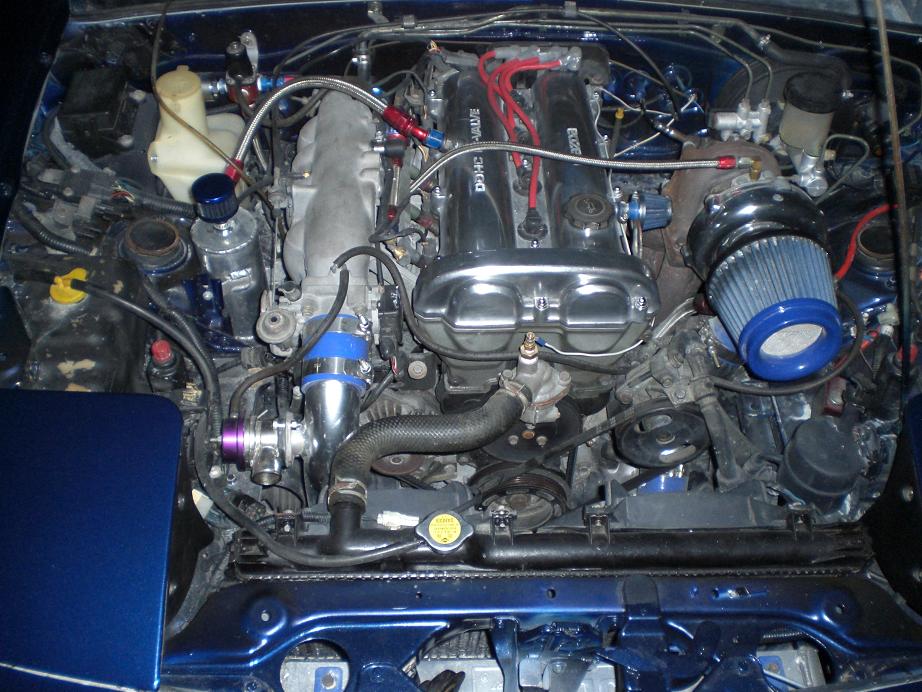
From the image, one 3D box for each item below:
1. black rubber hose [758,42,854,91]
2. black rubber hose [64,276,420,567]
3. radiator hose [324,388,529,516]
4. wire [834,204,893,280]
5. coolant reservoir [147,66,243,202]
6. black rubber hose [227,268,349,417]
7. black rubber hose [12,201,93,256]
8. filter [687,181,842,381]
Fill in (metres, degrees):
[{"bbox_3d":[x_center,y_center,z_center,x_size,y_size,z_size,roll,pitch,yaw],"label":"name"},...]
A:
[{"bbox_3d":[0.493,-0.399,1.453,0.123,0.034,0.093,0,50,-3],"label":"black rubber hose"},{"bbox_3d":[-0.264,0.086,1.185,0.440,0.090,0.400,0,50,-3],"label":"black rubber hose"},{"bbox_3d":[-0.026,0.104,1.172,0.240,0.100,0.210,0,50,-3],"label":"radiator hose"},{"bbox_3d":[0.564,-0.148,1.415,0.087,0.069,0.091,0,50,-3],"label":"wire"},{"bbox_3d":[-0.377,-0.300,1.473,0.122,0.210,0.100,0,50,-3],"label":"coolant reservoir"},{"bbox_3d":[-0.212,-0.005,1.248,0.149,0.100,0.155,0,50,-3],"label":"black rubber hose"},{"bbox_3d":[-0.555,-0.158,1.381,0.117,0.046,0.069,0,50,-3],"label":"black rubber hose"},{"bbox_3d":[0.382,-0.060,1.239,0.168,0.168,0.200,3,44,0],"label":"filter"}]

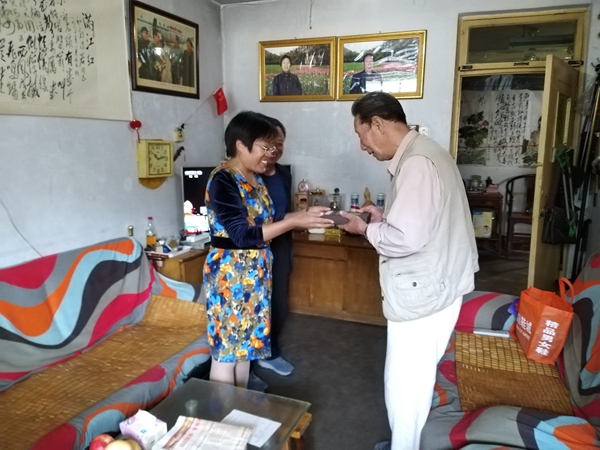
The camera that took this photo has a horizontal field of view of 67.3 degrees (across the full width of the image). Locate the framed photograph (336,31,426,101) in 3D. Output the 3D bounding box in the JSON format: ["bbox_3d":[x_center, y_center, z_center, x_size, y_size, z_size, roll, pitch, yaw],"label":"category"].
[{"bbox_3d":[0.678,-1.334,3.813,0.743,0.535,0.035,4,16,20],"label":"framed photograph"}]

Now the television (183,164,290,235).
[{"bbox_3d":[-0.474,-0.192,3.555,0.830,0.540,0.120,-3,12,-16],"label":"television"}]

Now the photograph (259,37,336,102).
[{"bbox_3d":[-0.028,-1.389,4.066,0.727,0.532,0.035,4,16,20],"label":"photograph"}]

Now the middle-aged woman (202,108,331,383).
[{"bbox_3d":[-0.166,0.299,2.076,0.560,1.600,0.460,6,13,27],"label":"middle-aged woman"}]

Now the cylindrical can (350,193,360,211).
[{"bbox_3d":[0.494,-0.197,4.016,0.072,0.160,0.072,4,13,20],"label":"cylindrical can"}]

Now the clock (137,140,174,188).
[{"bbox_3d":[-1.097,-0.460,3.453,0.085,0.370,0.295,5,13,23],"label":"clock"}]

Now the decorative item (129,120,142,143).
[{"bbox_3d":[-1.157,-0.663,3.208,0.083,0.160,0.085,4,13,20],"label":"decorative item"}]

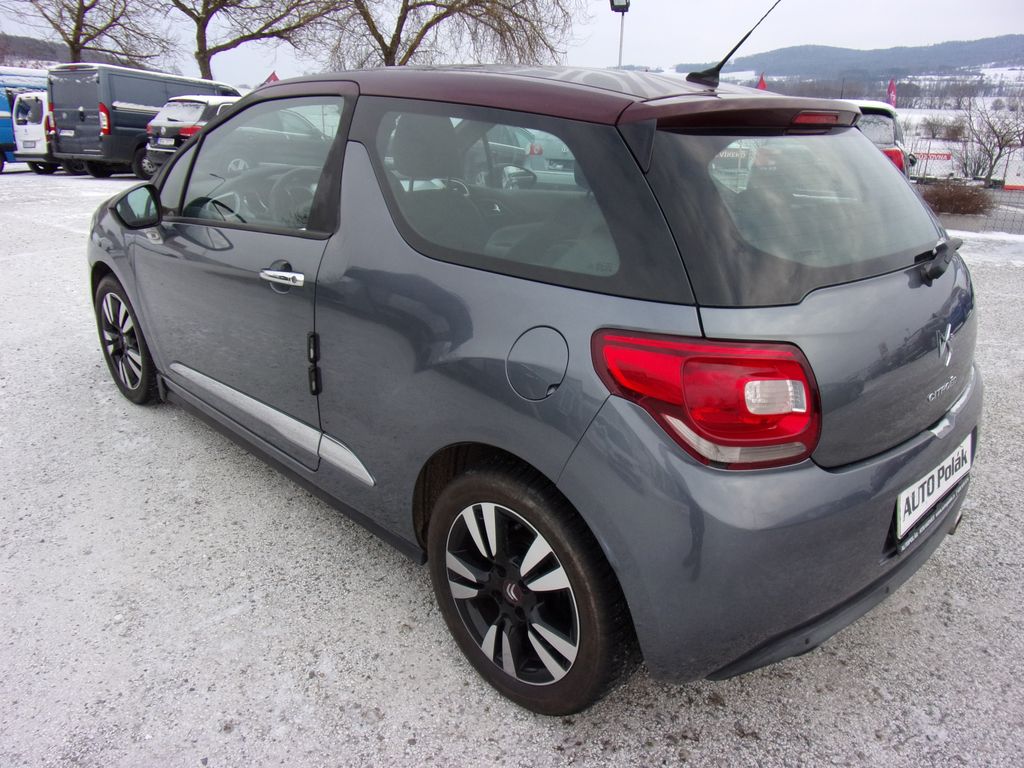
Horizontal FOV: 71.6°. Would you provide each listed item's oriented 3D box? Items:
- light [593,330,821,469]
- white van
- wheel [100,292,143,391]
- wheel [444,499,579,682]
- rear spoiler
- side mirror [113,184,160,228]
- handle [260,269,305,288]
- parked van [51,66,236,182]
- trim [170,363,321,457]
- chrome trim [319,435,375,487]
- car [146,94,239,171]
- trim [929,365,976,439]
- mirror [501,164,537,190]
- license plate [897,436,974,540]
[{"bbox_3d":[0.386,0.021,1.402,0.360,0.240,0.310,21,27,41],"label":"light"},{"bbox_3d":[-10.584,-6.595,18.937,1.810,1.810,4.380,14,22,28],"label":"white van"},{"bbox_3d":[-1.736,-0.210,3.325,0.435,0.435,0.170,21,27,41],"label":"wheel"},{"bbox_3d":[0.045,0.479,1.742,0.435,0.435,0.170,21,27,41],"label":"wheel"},{"bbox_3d":[0.662,-0.662,1.859,0.270,0.165,1.140,21,27,41],"label":"rear spoiler"},{"bbox_3d":[-1.263,-0.608,2.401,0.130,0.150,0.190,17,26,34],"label":"side mirror"},{"bbox_3d":[-0.626,-0.289,1.930,0.215,0.036,0.045,21,28,40],"label":"handle"},{"bbox_3d":[-8.016,-6.338,17.309,2.050,2.250,5.200,16,24,31],"label":"parked van"},{"bbox_3d":[-0.986,0.036,2.527,1.145,0.088,0.035,18,25,42],"label":"trim"},{"bbox_3d":[-0.480,0.214,2.062,0.290,0.080,0.035,21,27,41],"label":"chrome trim"},{"bbox_3d":[-5.834,-5.613,16.543,1.820,1.520,4.700,14,22,27],"label":"car"},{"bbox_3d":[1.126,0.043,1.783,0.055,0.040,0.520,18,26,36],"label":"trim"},{"bbox_3d":[0.024,-1.038,3.635,0.190,0.150,0.130,-14,27,-36],"label":"mirror"},{"bbox_3d":[1.053,0.242,1.754,0.510,0.109,0.020,-18,19,-41],"label":"license plate"}]

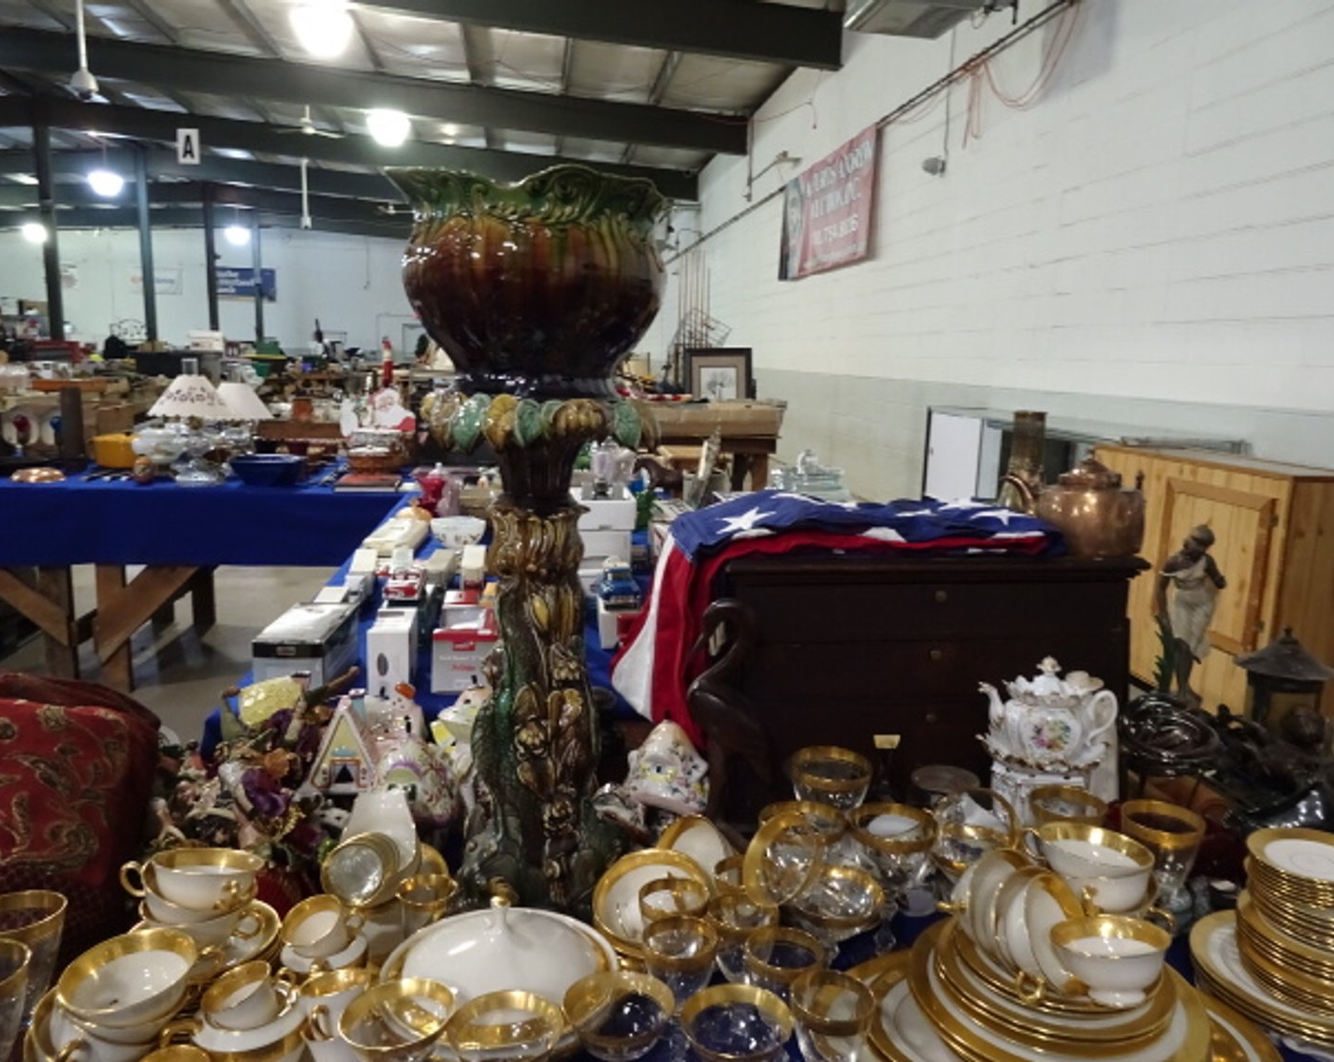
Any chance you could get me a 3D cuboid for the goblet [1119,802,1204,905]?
[{"bbox_3d":[0.519,0.365,1.039,0.079,0.135,0.079,2,10,0],"label":"goblet"}]

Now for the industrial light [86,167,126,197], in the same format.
[{"bbox_3d":[-10.670,-6.620,18.660,0.650,0.550,0.650,0,10,-8],"label":"industrial light"}]

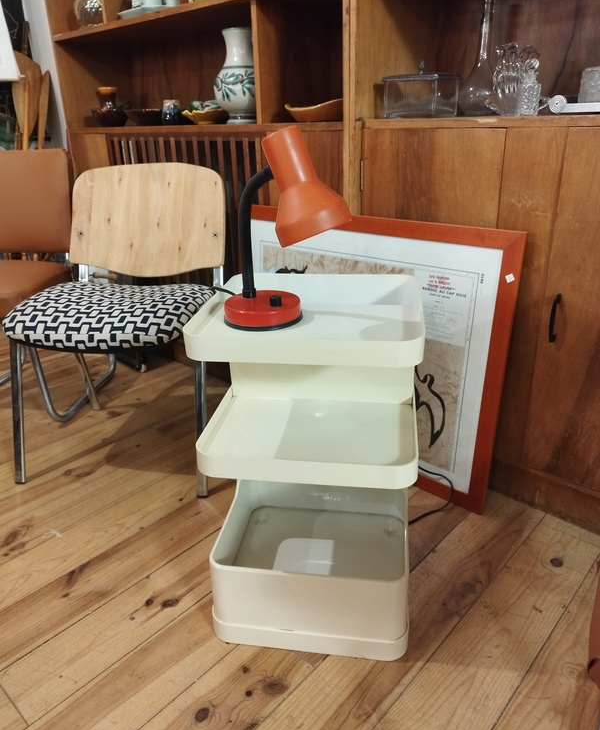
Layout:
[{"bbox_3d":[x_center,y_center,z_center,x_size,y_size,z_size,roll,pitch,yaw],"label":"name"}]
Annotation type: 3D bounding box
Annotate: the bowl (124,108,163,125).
[{"bbox_3d":[-0.547,-0.896,2.004,0.173,0.056,0.173,-1,24,1],"label":"bowl"}]

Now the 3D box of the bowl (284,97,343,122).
[{"bbox_3d":[0.053,-0.697,1.522,0.187,0.058,0.150,19,31,38],"label":"bowl"}]

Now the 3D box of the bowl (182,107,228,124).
[{"bbox_3d":[-0.307,-0.810,1.808,0.156,0.047,0.140,19,31,38],"label":"bowl"}]

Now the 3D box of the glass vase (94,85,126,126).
[{"bbox_3d":[-0.734,-0.996,2.140,0.128,0.133,0.128,19,31,38],"label":"glass vase"}]

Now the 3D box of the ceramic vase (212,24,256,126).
[{"bbox_3d":[-0.179,-0.866,1.671,0.166,0.254,0.166,-1,24,1],"label":"ceramic vase"}]

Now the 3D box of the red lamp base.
[{"bbox_3d":[-0.071,-0.109,1.076,0.154,0.038,0.154,-1,24,1],"label":"red lamp base"}]

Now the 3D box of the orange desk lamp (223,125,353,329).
[{"bbox_3d":[-0.028,-0.237,0.992,0.262,0.338,0.158,11,27,26],"label":"orange desk lamp"}]

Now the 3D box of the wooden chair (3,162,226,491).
[{"bbox_3d":[-0.495,-0.130,1.586,0.554,0.812,0.540,2,24,9],"label":"wooden chair"}]

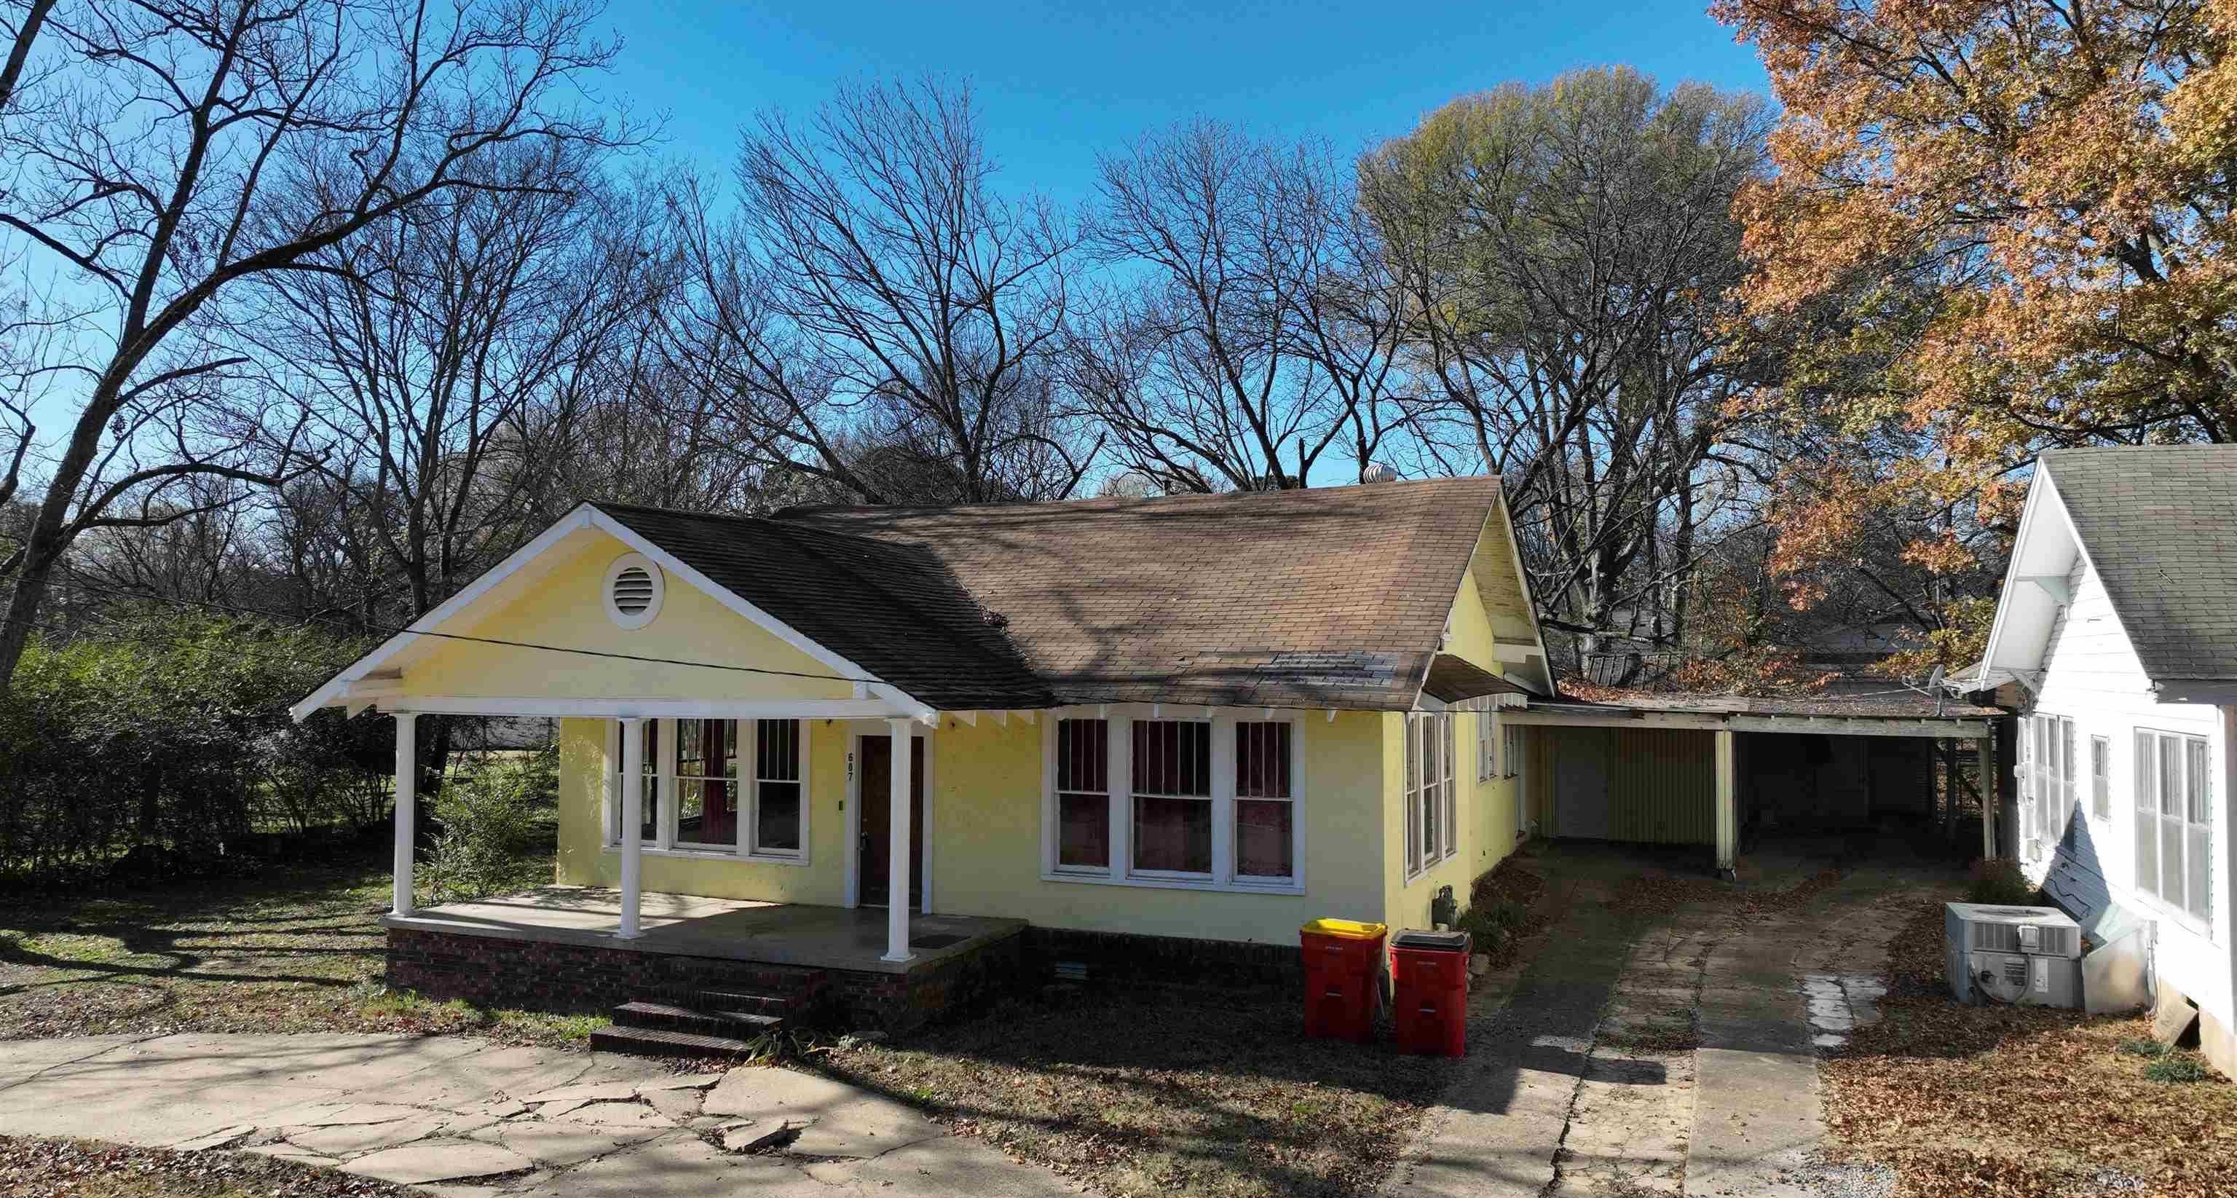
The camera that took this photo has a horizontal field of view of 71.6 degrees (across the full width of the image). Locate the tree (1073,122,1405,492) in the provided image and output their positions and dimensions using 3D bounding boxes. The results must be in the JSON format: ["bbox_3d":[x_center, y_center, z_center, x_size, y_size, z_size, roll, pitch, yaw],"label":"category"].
[{"bbox_3d":[2.858,-3.220,37.000,7.926,16.332,7.500,0,-3,0],"label":"tree"}]

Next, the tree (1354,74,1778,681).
[{"bbox_3d":[10.412,-3.703,36.000,9.458,17.194,9.200,0,-3,0],"label":"tree"}]

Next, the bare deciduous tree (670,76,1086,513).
[{"bbox_3d":[-5.611,-3.758,37.000,10.096,17.416,9.500,0,-3,0],"label":"bare deciduous tree"}]

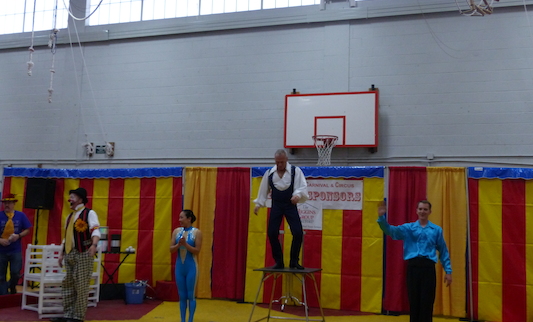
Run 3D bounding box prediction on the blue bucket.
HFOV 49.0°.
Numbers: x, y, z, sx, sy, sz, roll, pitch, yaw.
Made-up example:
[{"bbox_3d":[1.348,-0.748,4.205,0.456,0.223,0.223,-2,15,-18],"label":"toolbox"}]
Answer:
[{"bbox_3d":[-2.244,2.268,10.096,0.360,0.360,0.320,3,-7,-10],"label":"blue bucket"}]

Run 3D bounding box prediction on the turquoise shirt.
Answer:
[{"bbox_3d":[1.779,1.001,7.032,0.860,0.660,0.360,0,-7,13],"label":"turquoise shirt"}]

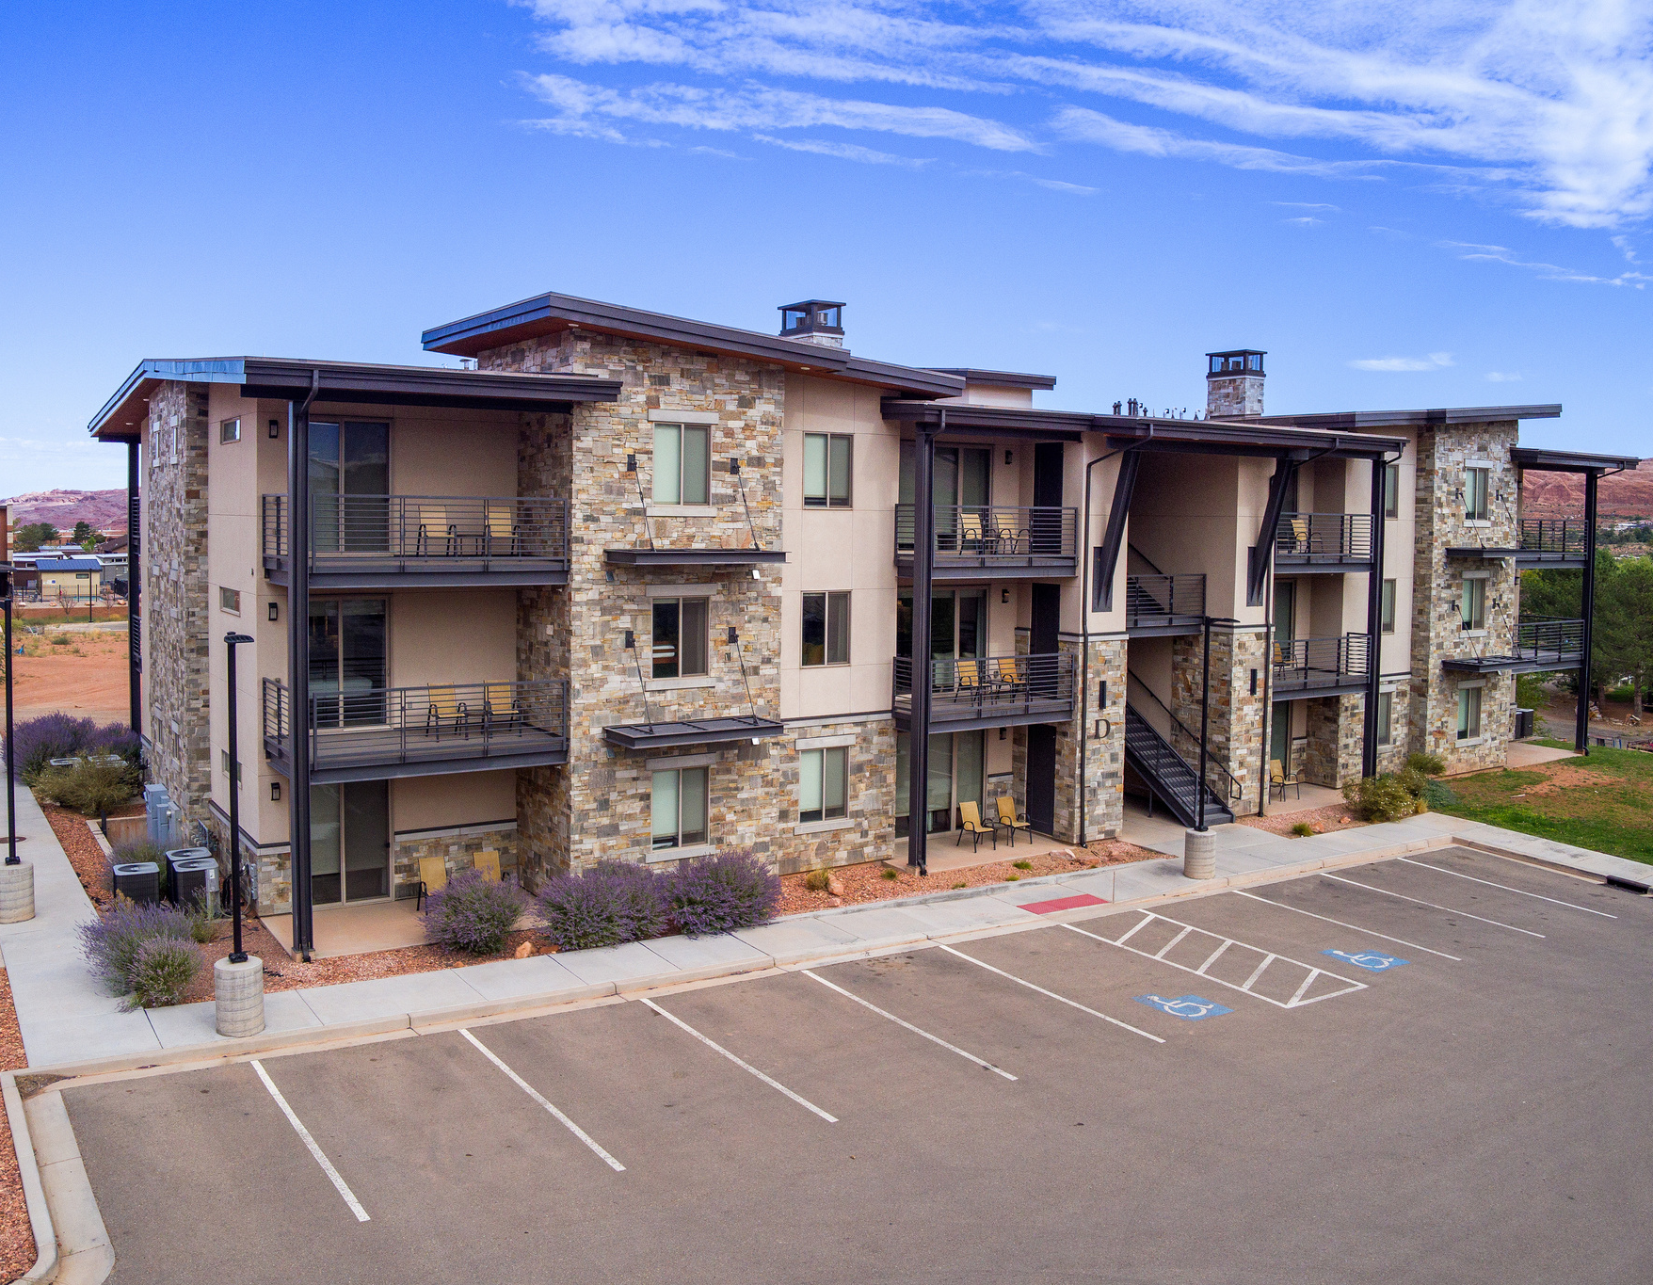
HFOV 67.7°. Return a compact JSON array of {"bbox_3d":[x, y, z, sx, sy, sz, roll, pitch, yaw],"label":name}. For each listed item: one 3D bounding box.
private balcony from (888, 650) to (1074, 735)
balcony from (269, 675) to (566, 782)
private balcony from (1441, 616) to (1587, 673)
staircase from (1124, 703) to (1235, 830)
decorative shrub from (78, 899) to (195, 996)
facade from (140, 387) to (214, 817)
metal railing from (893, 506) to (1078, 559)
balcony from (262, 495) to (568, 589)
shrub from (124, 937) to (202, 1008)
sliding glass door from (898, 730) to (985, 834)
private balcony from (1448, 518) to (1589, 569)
[{"bbox_3d":[3.529,0.942,27.175,4.200,1.295,0.992,-2,5,-30],"label":"private balcony"},{"bbox_3d":[-7.122,1.339,21.670,4.650,1.280,1.900,-2,4,-30],"label":"balcony"},{"bbox_3d":[21.382,0.094,38.300,4.900,1.500,2.100,-2,5,-32],"label":"private balcony"},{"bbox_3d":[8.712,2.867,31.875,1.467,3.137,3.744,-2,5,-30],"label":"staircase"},{"bbox_3d":[-10.586,4.555,18.900,1.650,1.150,1.550,-2,5,-32],"label":"decorative shrub"},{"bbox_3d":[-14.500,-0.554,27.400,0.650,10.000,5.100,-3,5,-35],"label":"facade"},{"bbox_3d":[3.493,-2.290,26.711,3.900,1.220,1.100,-2,4,-31],"label":"metal railing"},{"bbox_3d":[-7.250,-1.767,21.850,4.600,1.500,2.150,-2,5,-29],"label":"balcony"},{"bbox_3d":[-9.863,4.928,18.350,1.080,0.860,1.050,-2,5,-28],"label":"shrub"},{"bbox_3d":[2.720,3.316,29.322,2.611,2.429,0.132,-2,5,-30],"label":"sliding glass door"},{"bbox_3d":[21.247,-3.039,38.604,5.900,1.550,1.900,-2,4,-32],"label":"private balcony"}]

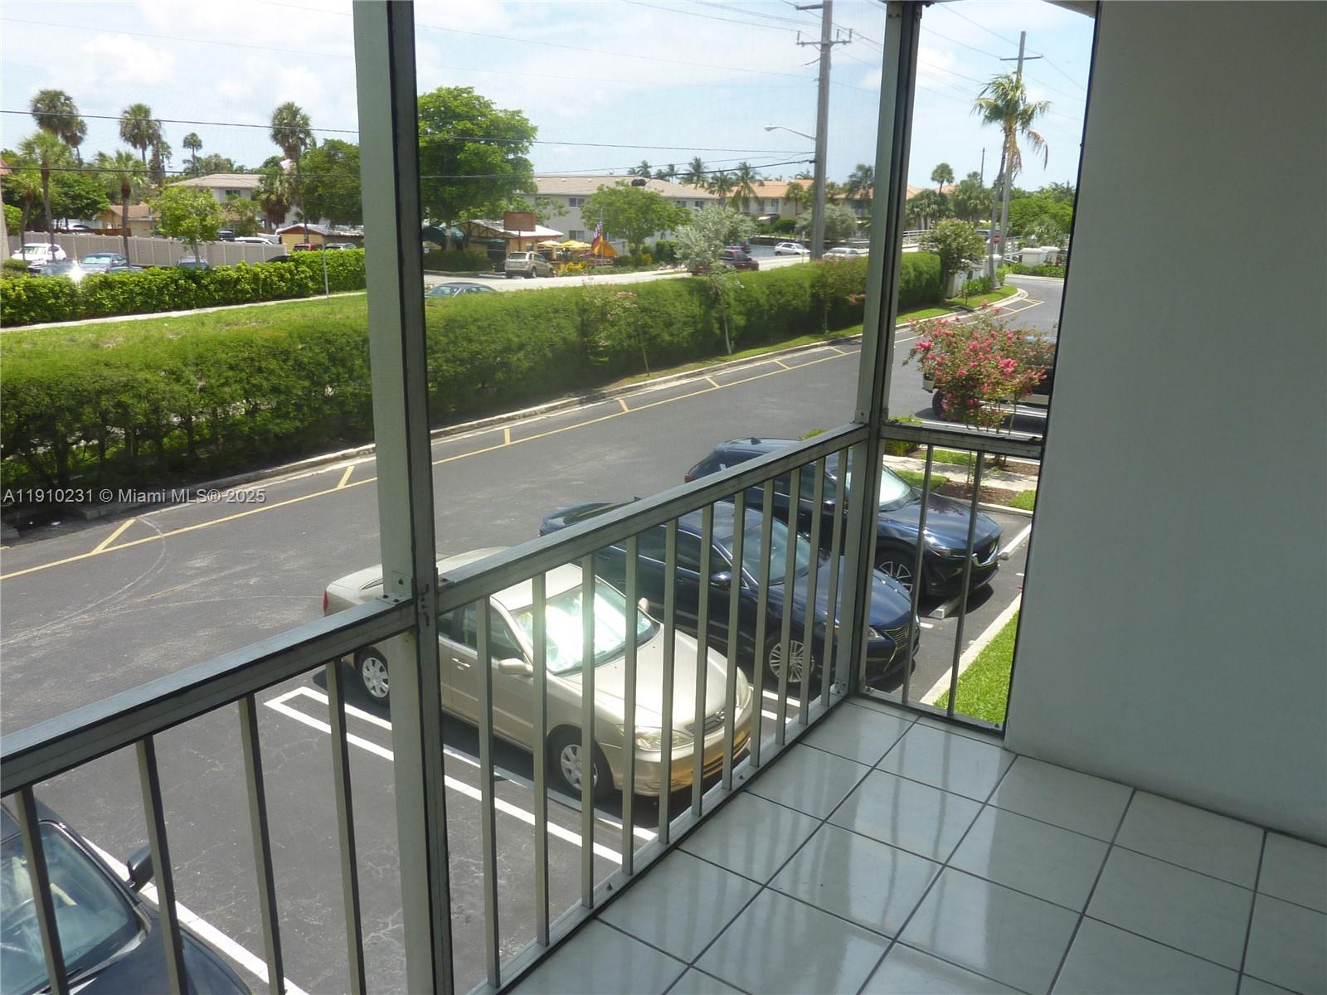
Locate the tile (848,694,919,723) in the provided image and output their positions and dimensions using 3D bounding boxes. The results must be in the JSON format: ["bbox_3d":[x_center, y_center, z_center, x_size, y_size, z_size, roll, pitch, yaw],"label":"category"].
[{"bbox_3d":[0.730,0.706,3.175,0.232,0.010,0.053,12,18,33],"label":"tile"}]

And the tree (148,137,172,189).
[{"bbox_3d":[-59.507,-35.856,113.302,2.800,12.630,2.800,-6,17,-26],"label":"tree"}]

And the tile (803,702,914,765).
[{"bbox_3d":[0.615,0.746,3.020,0.238,0.010,0.319,12,18,33],"label":"tile"}]

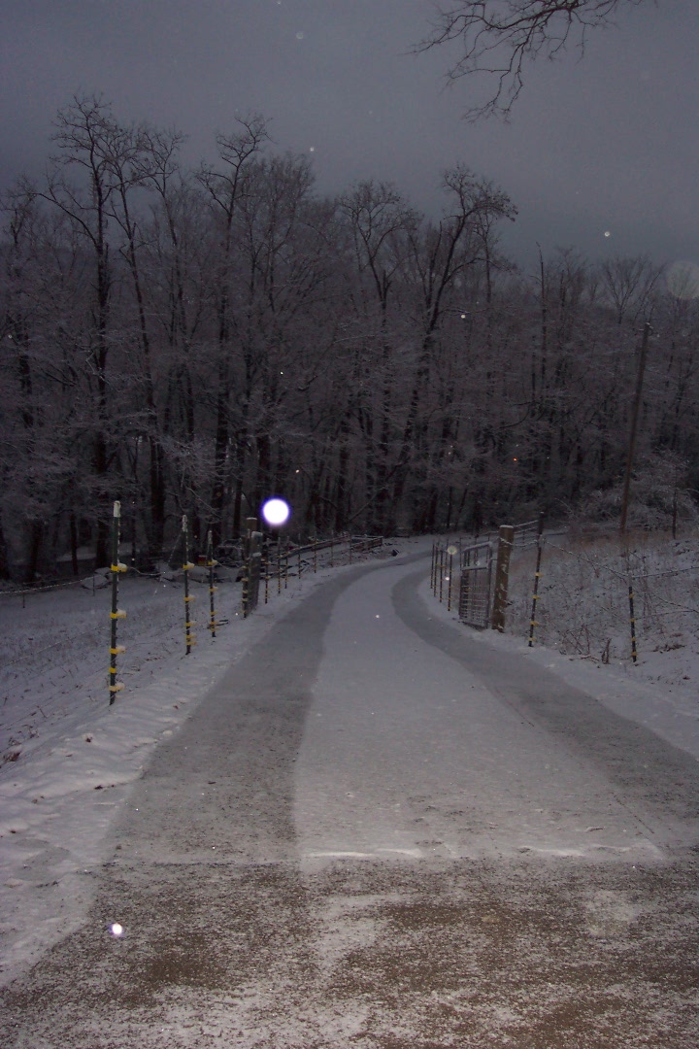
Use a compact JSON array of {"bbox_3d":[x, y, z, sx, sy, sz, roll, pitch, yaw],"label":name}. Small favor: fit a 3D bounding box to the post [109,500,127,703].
[{"bbox_3d":[-1.352,0.450,6.450,0.095,1.190,0.070,2,5,0],"label":"post"}]

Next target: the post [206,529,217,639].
[{"bbox_3d":[-1.460,0.642,11.800,0.090,1.160,0.070,-1,5,0],"label":"post"}]

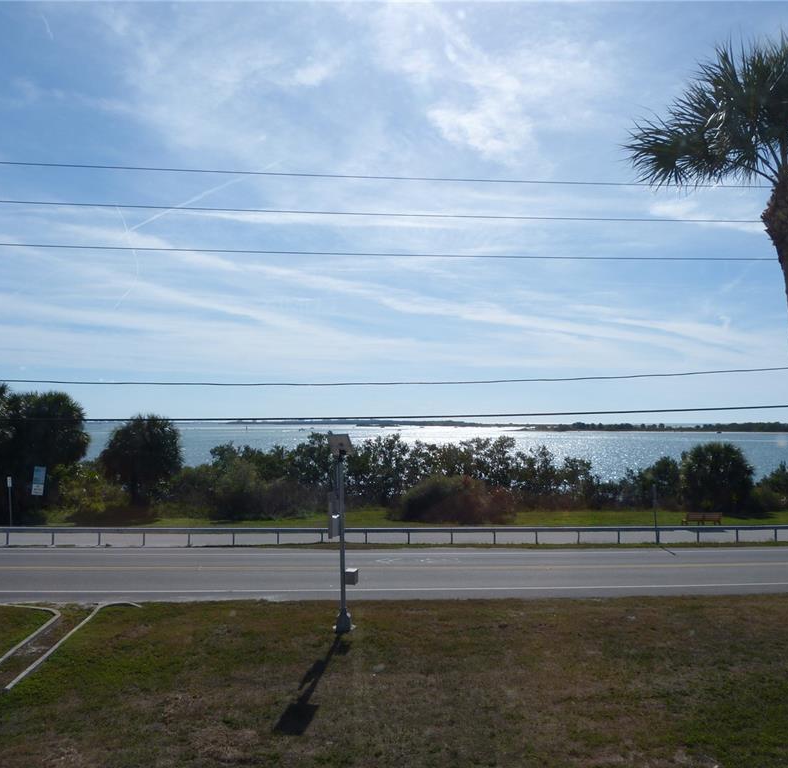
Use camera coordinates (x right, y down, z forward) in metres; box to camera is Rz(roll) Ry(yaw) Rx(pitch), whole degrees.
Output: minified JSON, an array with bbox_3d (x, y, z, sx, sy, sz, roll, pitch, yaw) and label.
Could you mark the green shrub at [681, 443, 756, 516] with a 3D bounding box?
[{"bbox_3d":[19.607,5.710,44.911,4.200,4.200,4.000,0,-3,-5],"label":"green shrub"}]

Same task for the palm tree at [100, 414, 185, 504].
[{"bbox_3d":[-15.585,4.818,45.652,4.900,5.750,4.800,0,-3,-5],"label":"palm tree"}]

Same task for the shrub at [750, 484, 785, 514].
[{"bbox_3d":[22.883,7.024,45.344,2.000,1.650,1.800,0,-3,-5],"label":"shrub"}]

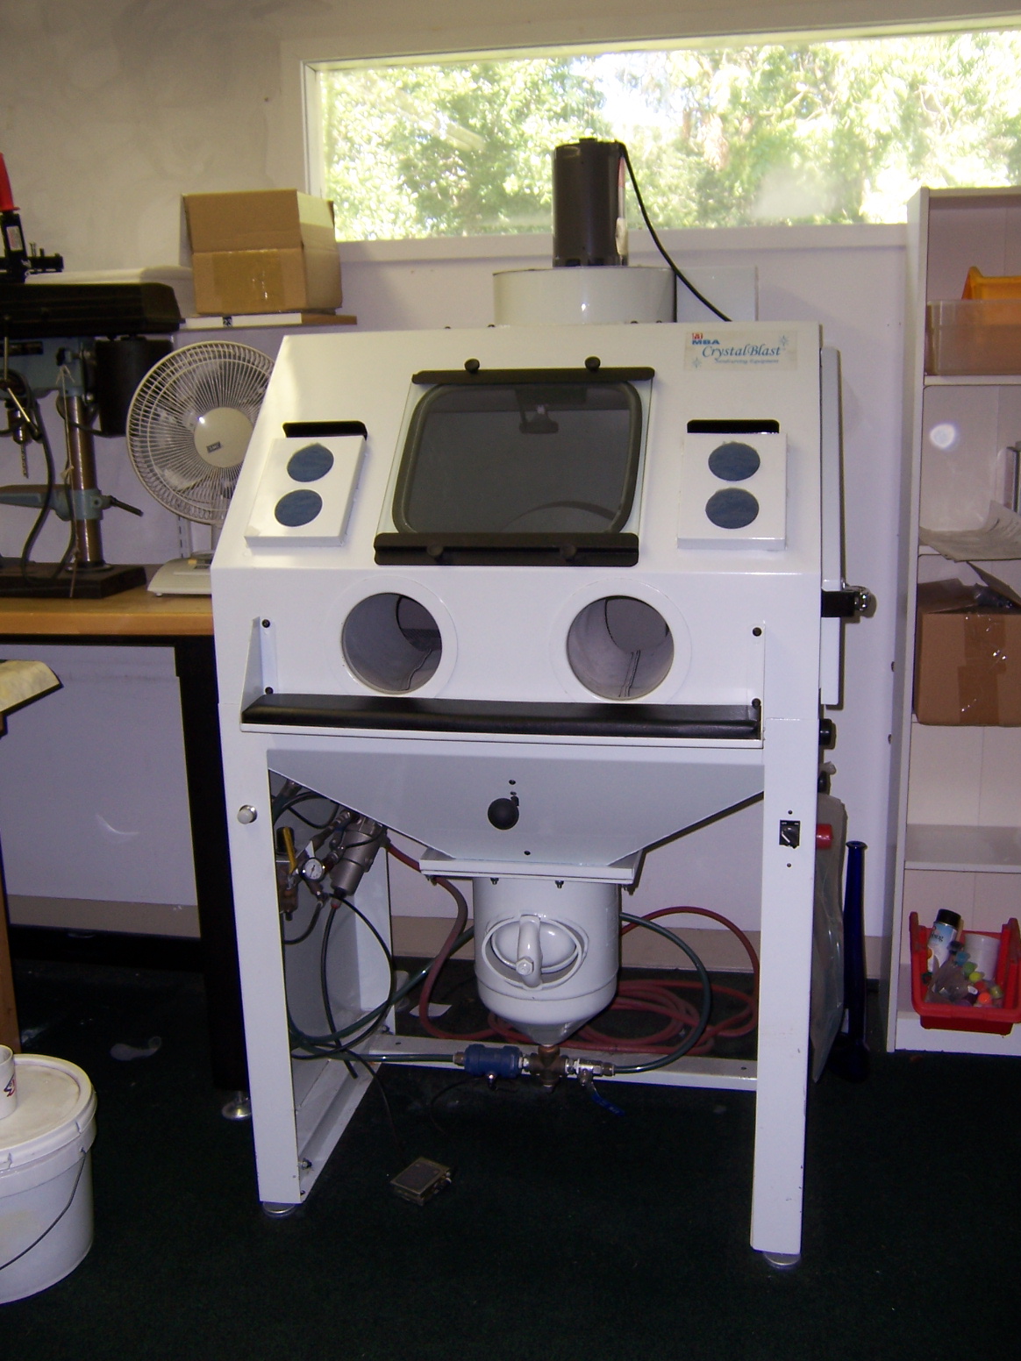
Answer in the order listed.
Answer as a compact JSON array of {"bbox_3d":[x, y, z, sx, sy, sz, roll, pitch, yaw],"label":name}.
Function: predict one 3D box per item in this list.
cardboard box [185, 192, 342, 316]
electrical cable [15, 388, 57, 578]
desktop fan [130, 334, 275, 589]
[{"bbox_3d":[-0.504,-0.870,2.670,0.238,0.228,0.235,1,14,10],"label":"cardboard box"},{"bbox_3d":[-0.886,-0.362,2.420,0.075,0.360,0.070,1,14,8],"label":"electrical cable"},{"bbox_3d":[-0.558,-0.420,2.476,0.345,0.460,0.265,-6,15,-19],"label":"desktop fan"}]

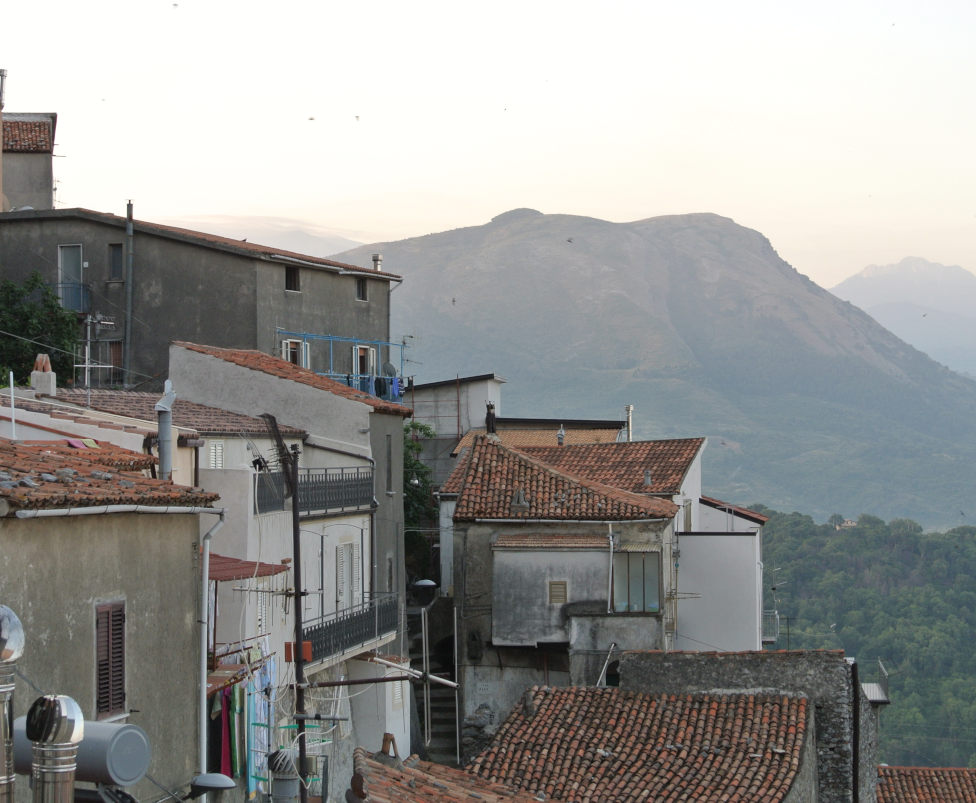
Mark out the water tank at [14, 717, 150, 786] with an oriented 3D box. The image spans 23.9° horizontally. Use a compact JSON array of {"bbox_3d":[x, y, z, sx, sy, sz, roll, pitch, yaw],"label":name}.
[{"bbox_3d":[-3.804,3.235,21.409,1.340,0.560,0.560,-1,-1,38],"label":"water tank"}]

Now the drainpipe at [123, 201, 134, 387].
[{"bbox_3d":[-11.398,-3.399,72.800,0.180,6.000,0.180,1,-1,3],"label":"drainpipe"}]

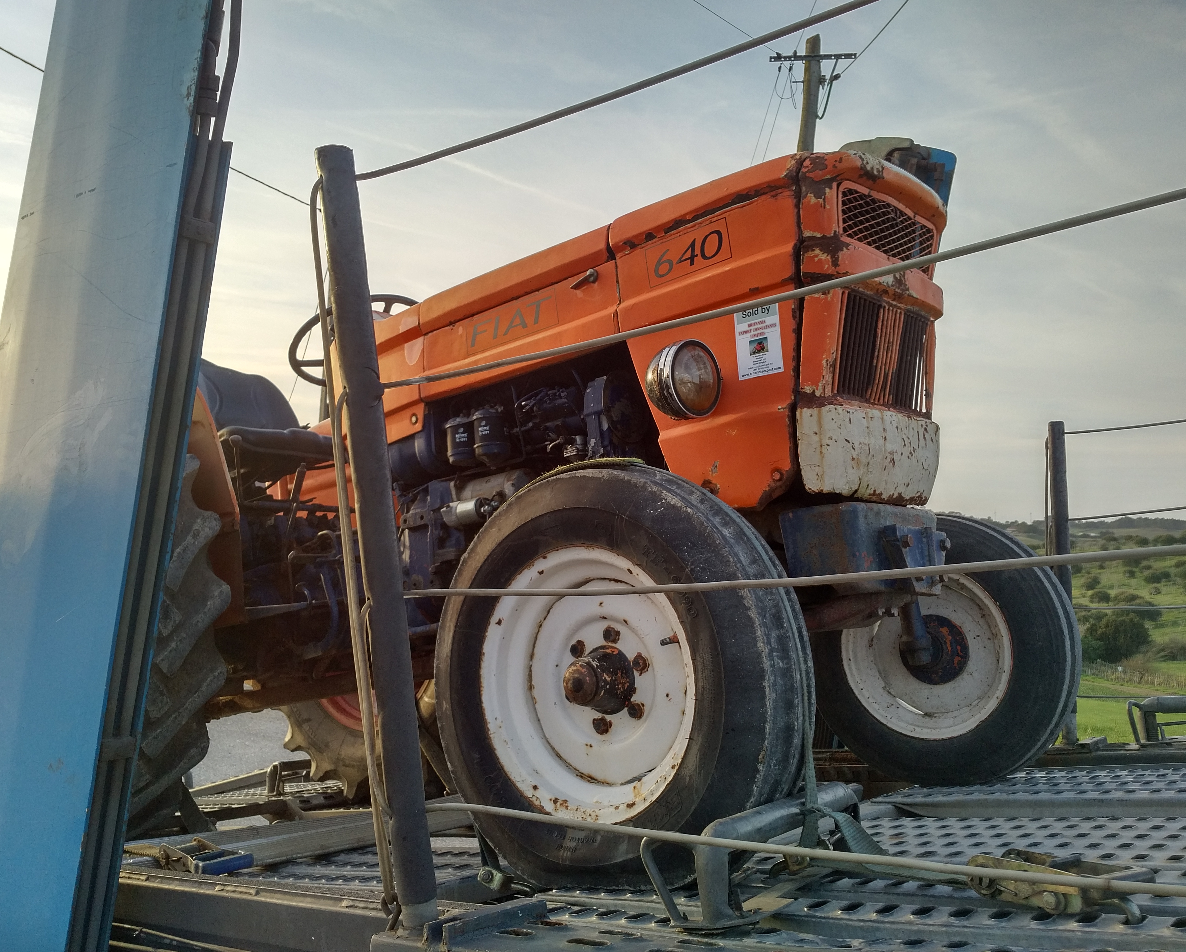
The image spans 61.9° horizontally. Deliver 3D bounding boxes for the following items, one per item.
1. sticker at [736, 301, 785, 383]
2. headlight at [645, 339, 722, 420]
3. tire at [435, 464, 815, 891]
[{"bbox_3d":[0.335,-0.273,1.995,0.105,0.147,0.003,-10,-12,43],"label":"sticker"},{"bbox_3d":[0.174,-0.194,2.020,0.157,0.157,0.122,6,-6,-43],"label":"headlight"},{"bbox_3d":[0.021,0.321,1.644,0.722,0.690,0.178,-11,-12,38],"label":"tire"}]

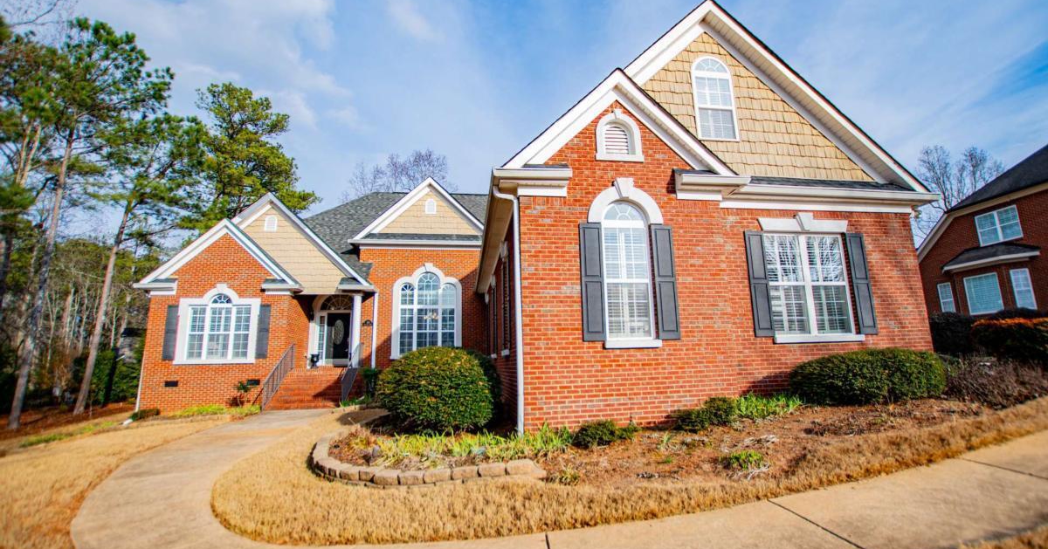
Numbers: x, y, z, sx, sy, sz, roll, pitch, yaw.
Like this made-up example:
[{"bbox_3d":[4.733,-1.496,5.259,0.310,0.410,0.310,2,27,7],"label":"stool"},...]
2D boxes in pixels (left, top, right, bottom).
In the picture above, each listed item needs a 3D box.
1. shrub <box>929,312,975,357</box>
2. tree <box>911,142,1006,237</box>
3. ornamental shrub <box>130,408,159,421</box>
[{"bbox_3d":[20.263,2.868,20.774,1.700,2.050,1.800,-1,-10,-2],"label":"shrub"},{"bbox_3d":[34.287,-1.892,33.734,6.000,15.200,6.000,0,-10,-9],"label":"tree"},{"bbox_3d":[-11.603,4.286,13.346,0.750,0.320,0.550,0,-10,-9],"label":"ornamental shrub"}]

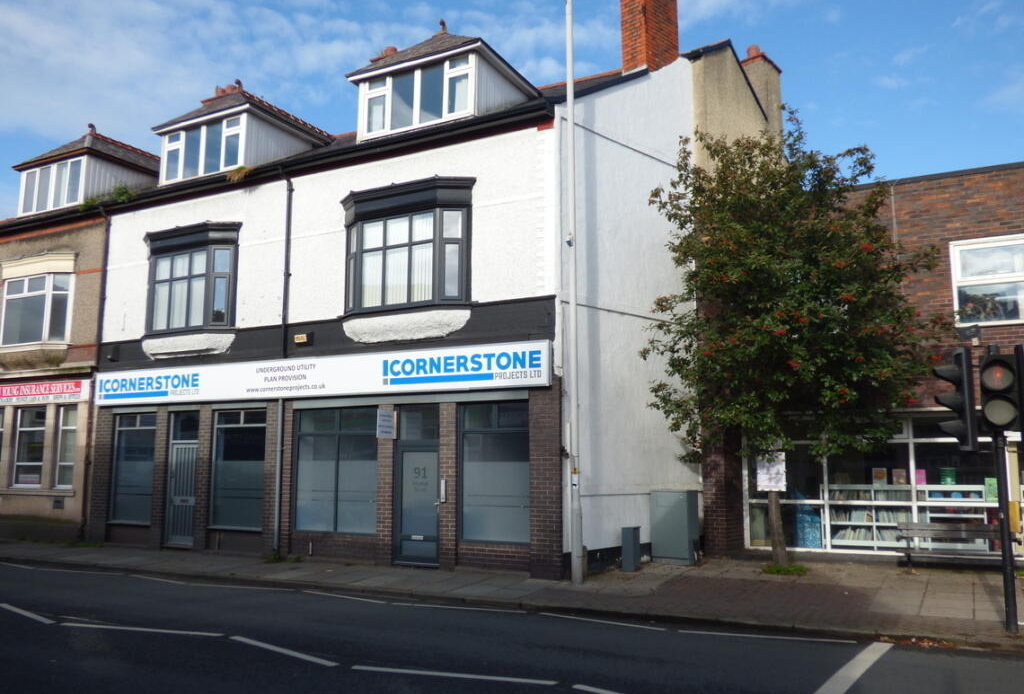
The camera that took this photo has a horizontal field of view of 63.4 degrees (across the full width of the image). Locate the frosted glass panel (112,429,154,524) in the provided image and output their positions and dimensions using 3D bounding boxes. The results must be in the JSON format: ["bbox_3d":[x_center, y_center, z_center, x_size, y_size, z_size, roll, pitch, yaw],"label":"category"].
[{"bbox_3d":[-8.172,2.799,18.033,1.350,2.010,0.070,-4,-9,28],"label":"frosted glass panel"}]

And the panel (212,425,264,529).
[{"bbox_3d":[-5.403,2.588,16.565,1.471,2.029,0.070,-4,-9,28],"label":"panel"}]

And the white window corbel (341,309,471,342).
[{"bbox_3d":[-2.038,-0.339,14.859,2.832,0.471,0.330,-4,-9,28],"label":"white window corbel"}]

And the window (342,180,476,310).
[{"bbox_3d":[-2.071,-1.775,15.015,3.000,2.324,0.420,-4,-9,28],"label":"window"}]

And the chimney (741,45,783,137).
[{"bbox_3d":[5.960,-6.143,20.214,1.000,2.579,0.933,-7,-10,41],"label":"chimney"}]

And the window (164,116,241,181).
[{"bbox_3d":[-6.747,-4.256,18.113,2.636,1.145,0.200,-4,-9,29],"label":"window"}]

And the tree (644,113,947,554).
[{"bbox_3d":[4.939,-0.214,14.233,4.906,7.992,4.612,-4,-9,29],"label":"tree"}]

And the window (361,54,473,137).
[{"bbox_3d":[-1.771,-4.569,15.386,2.587,1.175,0.200,-4,-9,29],"label":"window"}]

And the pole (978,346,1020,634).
[{"bbox_3d":[5.348,1.509,8.993,0.430,3.101,0.380,-4,-9,28],"label":"pole"}]

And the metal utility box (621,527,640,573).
[{"bbox_3d":[2.021,3.433,14.081,0.210,0.724,0.270,-4,-9,29],"label":"metal utility box"}]

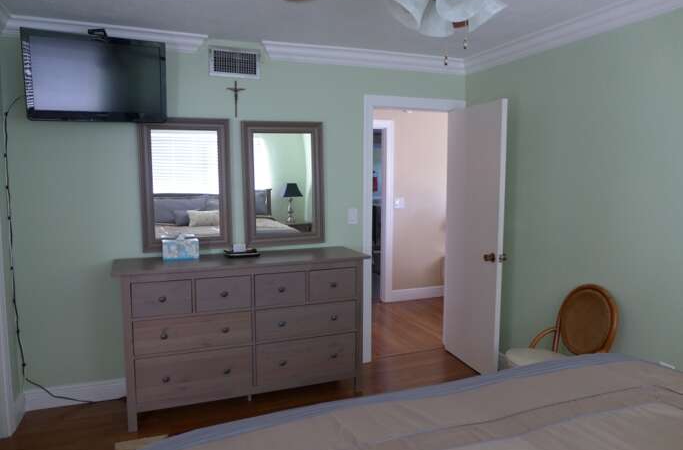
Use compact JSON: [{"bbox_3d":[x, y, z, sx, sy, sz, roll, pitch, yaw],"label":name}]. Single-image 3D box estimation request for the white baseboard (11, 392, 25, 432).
[{"bbox_3d":[-1.981,1.146,2.894,0.018,0.135,0.270,-2,7,-20],"label":"white baseboard"}]

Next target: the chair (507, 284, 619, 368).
[{"bbox_3d":[1.251,0.787,2.794,0.500,0.865,0.450,-2,6,-16],"label":"chair"}]

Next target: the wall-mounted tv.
[{"bbox_3d":[-1.426,-0.862,2.794,0.756,0.480,0.080,-9,25,-38],"label":"wall-mounted tv"}]

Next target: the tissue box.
[{"bbox_3d":[-1.072,0.159,3.166,0.225,0.132,0.120,-2,6,-20],"label":"tissue box"}]

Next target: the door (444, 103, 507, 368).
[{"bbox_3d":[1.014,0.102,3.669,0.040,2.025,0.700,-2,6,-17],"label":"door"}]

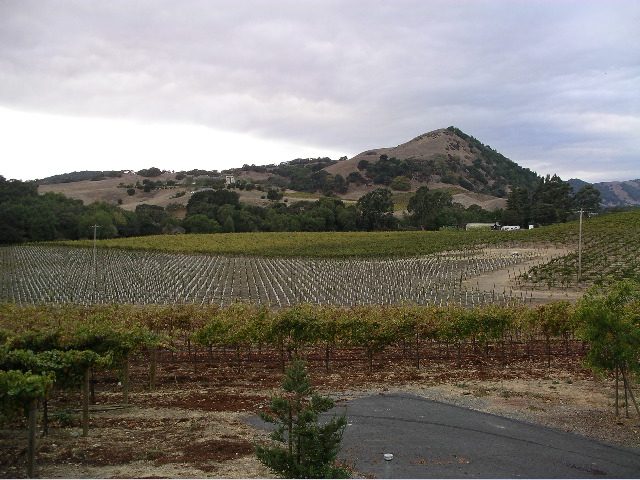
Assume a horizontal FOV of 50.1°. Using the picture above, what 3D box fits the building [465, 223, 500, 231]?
[{"bbox_3d":[74.230,-5.620,310.000,13.800,4.400,8.500,1,2,32],"label":"building"}]

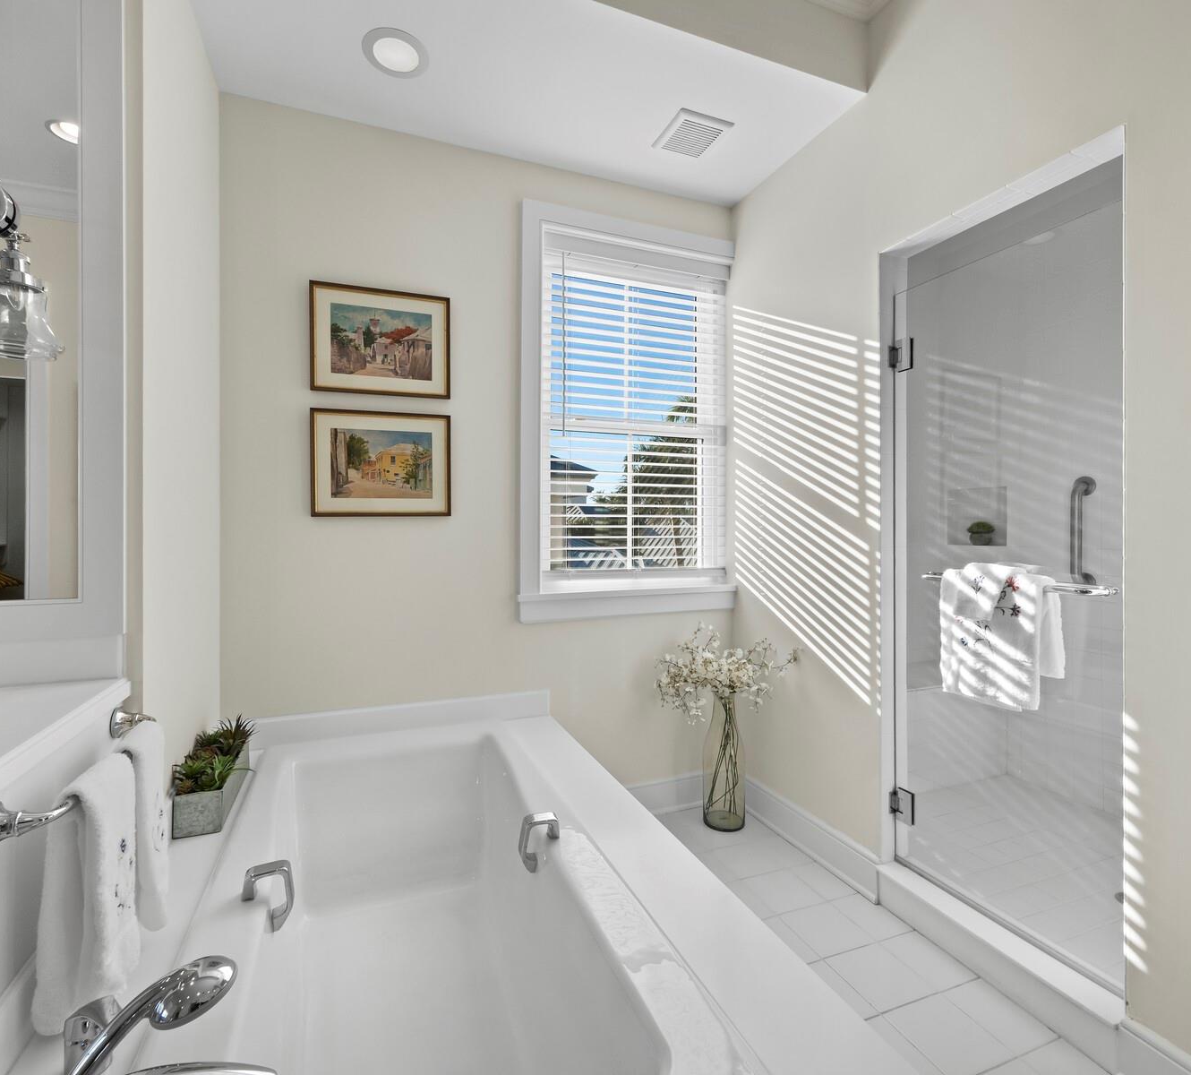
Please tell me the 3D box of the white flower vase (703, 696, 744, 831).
[{"bbox_3d":[0.556,0.938,2.478,0.176,0.555,0.176,0,0,0],"label":"white flower vase"}]

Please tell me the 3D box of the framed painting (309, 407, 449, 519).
[{"bbox_3d":[-0.777,-0.267,2.125,0.480,0.382,0.022,0,0,-21],"label":"framed painting"}]

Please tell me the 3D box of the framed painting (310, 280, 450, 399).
[{"bbox_3d":[-0.778,-0.713,2.125,0.480,0.385,0.022,0,0,-21],"label":"framed painting"}]

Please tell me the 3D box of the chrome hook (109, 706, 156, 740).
[{"bbox_3d":[-0.912,0.367,1.155,0.076,0.058,0.056,0,0,-21],"label":"chrome hook"}]

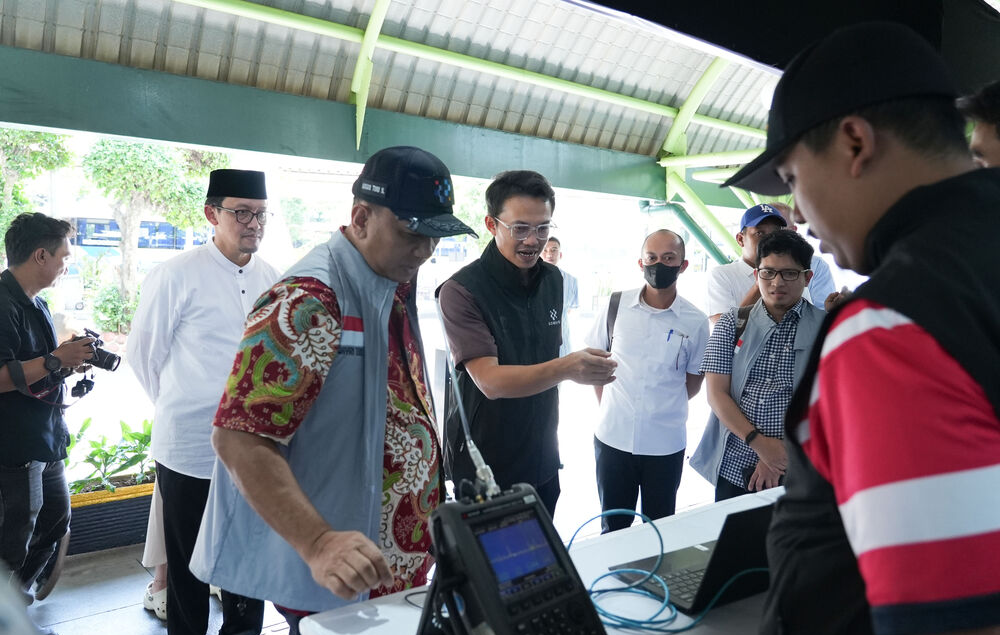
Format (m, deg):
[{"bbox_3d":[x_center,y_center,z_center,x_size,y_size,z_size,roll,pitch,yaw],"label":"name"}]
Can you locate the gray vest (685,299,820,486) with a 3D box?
[{"bbox_3d":[0.881,0.250,2.500,0.470,0.620,0.300,3,4,28],"label":"gray vest"}]

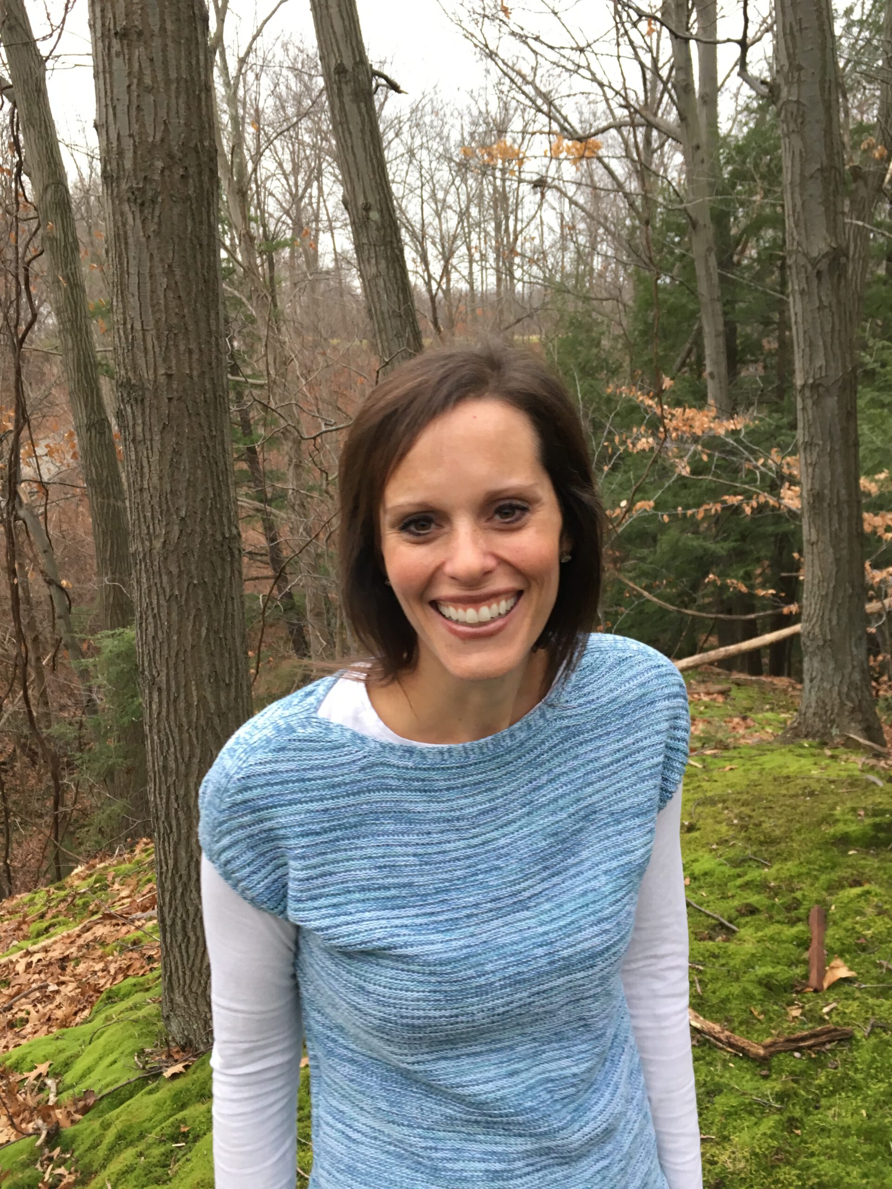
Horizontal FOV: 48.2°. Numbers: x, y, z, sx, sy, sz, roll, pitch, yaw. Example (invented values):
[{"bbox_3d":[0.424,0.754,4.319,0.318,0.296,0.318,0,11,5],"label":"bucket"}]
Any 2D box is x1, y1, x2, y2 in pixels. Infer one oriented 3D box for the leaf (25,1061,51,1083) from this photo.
[{"bbox_3d":[-1.134,1.316,2.771,0.050,0.025,0.075,6,13,37],"label":"leaf"}]

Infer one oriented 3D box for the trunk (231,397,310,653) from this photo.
[{"bbox_3d":[-1.923,-0.774,11.000,0.150,2.961,0.150,-14,0,0],"label":"trunk"}]

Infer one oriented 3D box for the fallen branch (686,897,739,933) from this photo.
[{"bbox_3d":[0.823,0.991,3.141,0.020,0.020,0.290,-6,11,-24],"label":"fallen branch"}]

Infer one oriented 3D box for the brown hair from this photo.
[{"bbox_3d":[0.021,-0.064,0.840,0.212,0.275,0.200,-5,7,2],"label":"brown hair"}]

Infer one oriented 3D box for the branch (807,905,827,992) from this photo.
[{"bbox_3d":[1.084,1.014,2.903,0.050,0.035,0.430,3,11,20],"label":"branch"}]

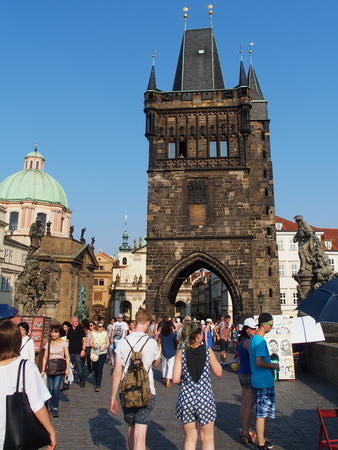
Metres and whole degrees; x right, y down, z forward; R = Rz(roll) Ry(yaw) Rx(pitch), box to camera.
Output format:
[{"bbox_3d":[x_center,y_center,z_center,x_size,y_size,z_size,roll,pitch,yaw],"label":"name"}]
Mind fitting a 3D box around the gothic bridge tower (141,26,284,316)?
[{"bbox_3d":[5.759,-8.565,51.200,15.909,44.513,10.500,-1,-13,5],"label":"gothic bridge tower"}]

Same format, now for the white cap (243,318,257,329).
[{"bbox_3d":[1.203,1.453,5.361,0.240,0.145,0.170,12,-15,-7],"label":"white cap"}]

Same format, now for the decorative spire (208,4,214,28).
[{"bbox_3d":[6.581,-32.300,56.392,0.850,4.393,0.850,-1,-13,5],"label":"decorative spire"}]

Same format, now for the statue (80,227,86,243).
[{"bbox_3d":[-15.810,1.777,67.344,0.950,2.962,1.000,-5,-14,20],"label":"statue"}]

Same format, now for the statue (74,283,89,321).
[{"bbox_3d":[-13.800,12.301,56.681,2.100,6.484,2.100,-11,-17,39],"label":"statue"}]

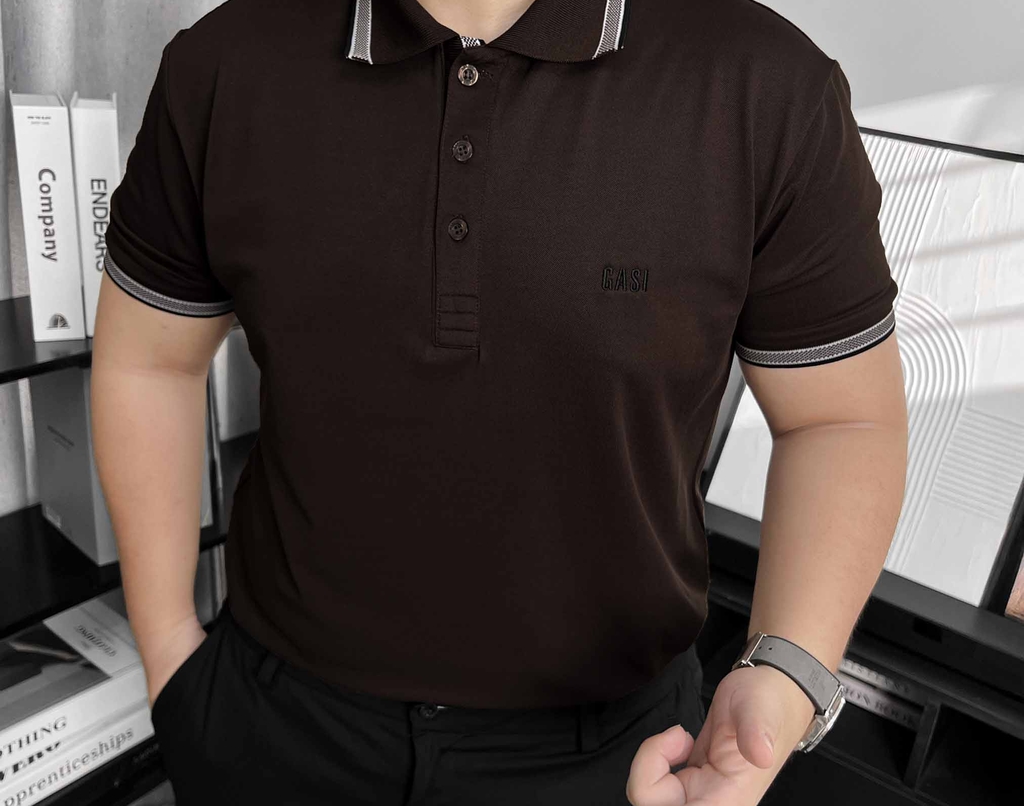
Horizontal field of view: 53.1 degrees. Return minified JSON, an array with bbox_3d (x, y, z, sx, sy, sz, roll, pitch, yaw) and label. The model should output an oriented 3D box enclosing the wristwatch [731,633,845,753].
[{"bbox_3d":[0.167,0.176,0.630,0.067,0.066,0.041,39,57,14],"label":"wristwatch"}]

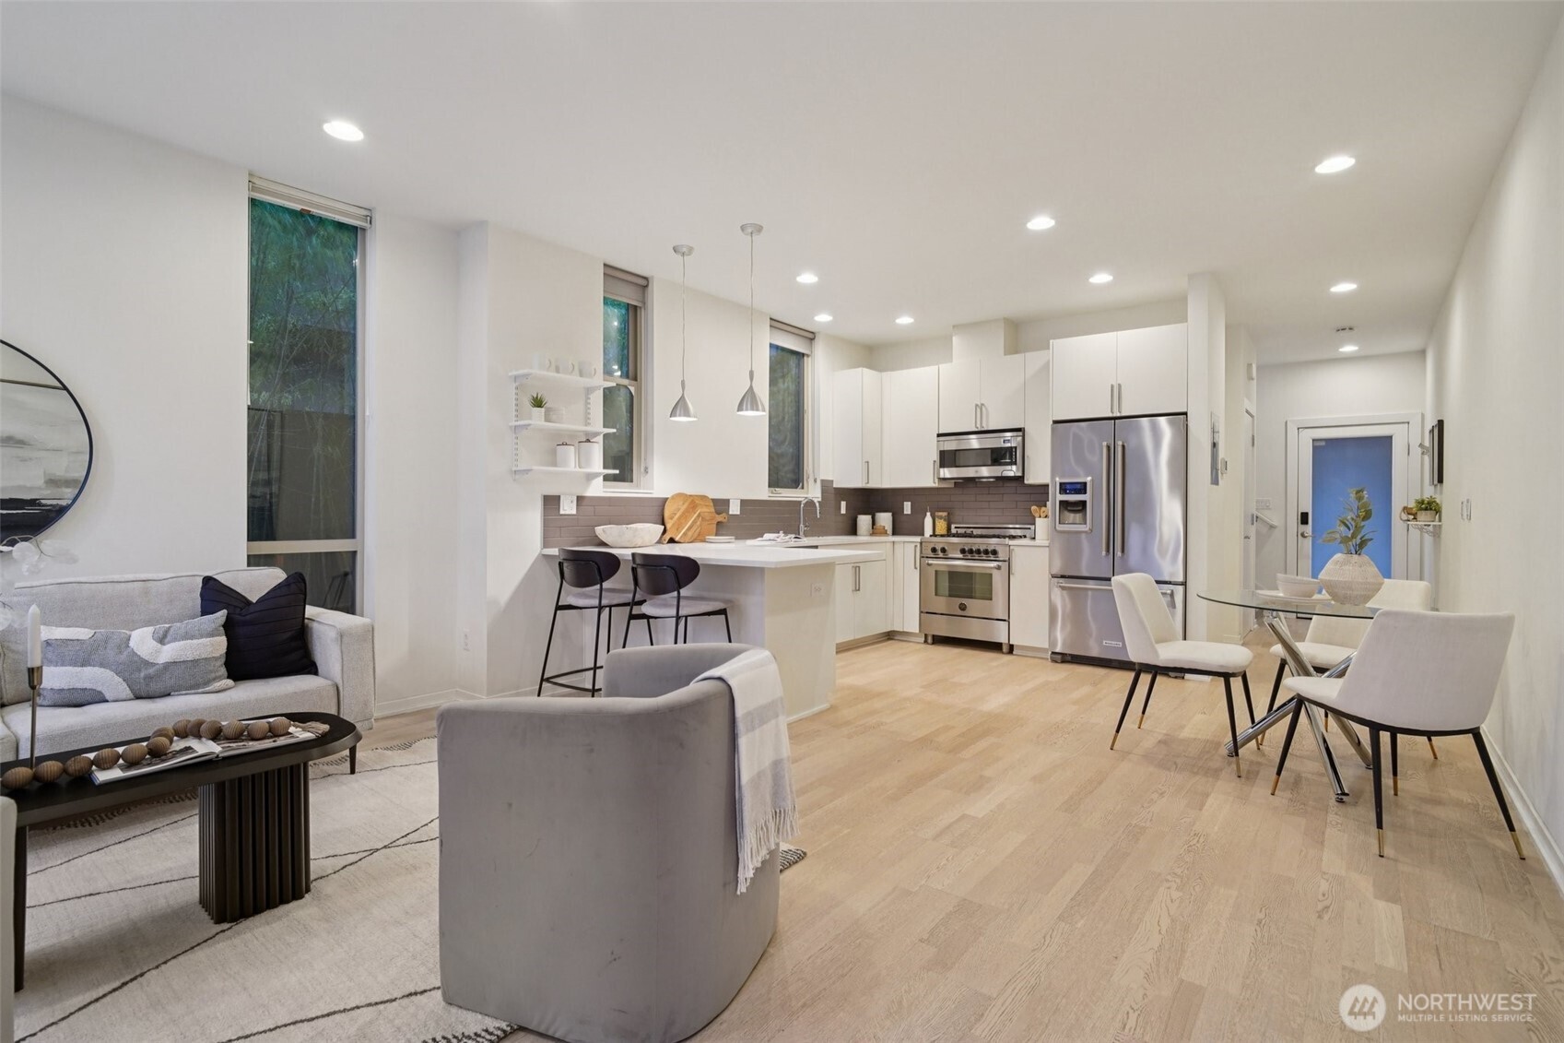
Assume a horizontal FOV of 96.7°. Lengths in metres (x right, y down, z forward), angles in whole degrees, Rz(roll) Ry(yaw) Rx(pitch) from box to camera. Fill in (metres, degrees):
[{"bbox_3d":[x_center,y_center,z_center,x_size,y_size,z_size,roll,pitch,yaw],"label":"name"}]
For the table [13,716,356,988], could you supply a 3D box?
[{"bbox_3d":[-1.722,0.860,1.794,0.440,0.460,1.050,1,1,40],"label":"table"}]

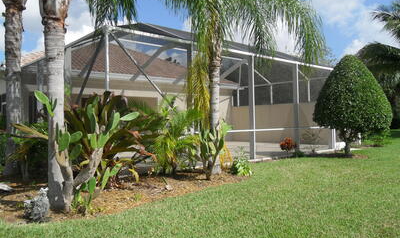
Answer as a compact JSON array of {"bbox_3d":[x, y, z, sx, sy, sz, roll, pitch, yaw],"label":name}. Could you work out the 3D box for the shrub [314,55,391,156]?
[{"bbox_3d":[5.570,-0.490,11.850,2.650,3.620,2.620,0,1,0],"label":"shrub"}]

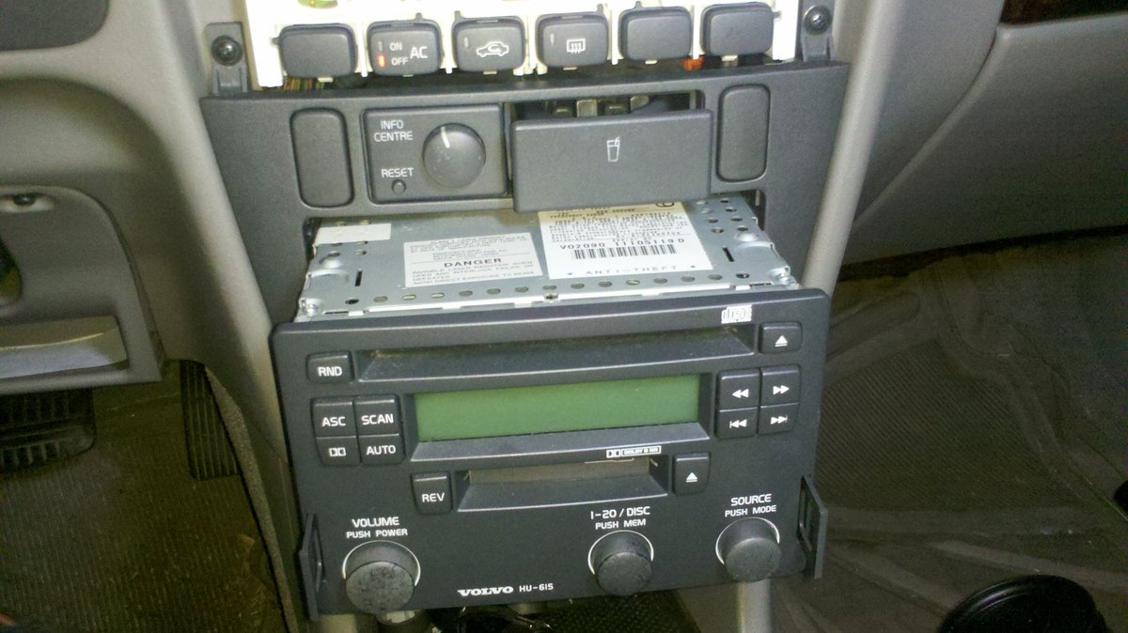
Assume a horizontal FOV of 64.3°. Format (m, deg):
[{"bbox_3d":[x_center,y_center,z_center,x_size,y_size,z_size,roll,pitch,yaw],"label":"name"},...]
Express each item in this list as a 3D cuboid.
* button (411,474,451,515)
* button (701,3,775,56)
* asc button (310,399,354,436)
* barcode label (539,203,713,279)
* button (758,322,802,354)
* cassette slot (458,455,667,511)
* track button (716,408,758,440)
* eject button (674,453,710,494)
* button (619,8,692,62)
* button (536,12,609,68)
[{"bbox_3d":[-0.047,0.063,0.322,0.014,0.014,0.004,-4,18,-4],"label":"button"},{"bbox_3d":[0.071,-0.118,0.368,0.028,0.019,0.009,-6,29,-10],"label":"button"},{"bbox_3d":[-0.079,0.035,0.311,0.013,0.013,0.004,-2,22,-1],"label":"asc button"},{"bbox_3d":[0.022,-0.033,0.357,0.061,0.001,0.061,-4,34,-6],"label":"barcode label"},{"bbox_3d":[0.076,0.007,0.315,0.014,0.010,0.004,-4,18,-4],"label":"button"},{"bbox_3d":[-0.001,0.059,0.332,0.077,0.015,0.012,-4,18,-4],"label":"cassette slot"},{"bbox_3d":[0.062,0.038,0.326,0.015,0.011,0.004,-5,22,-8],"label":"track button"},{"bbox_3d":[0.047,0.058,0.328,0.013,0.015,0.004,-4,18,-4],"label":"eject button"},{"bbox_3d":[0.035,-0.107,0.341,0.028,0.020,0.009,-4,26,-4],"label":"button"},{"bbox_3d":[0.004,-0.104,0.340,0.027,0.019,0.009,-4,26,-4],"label":"button"}]

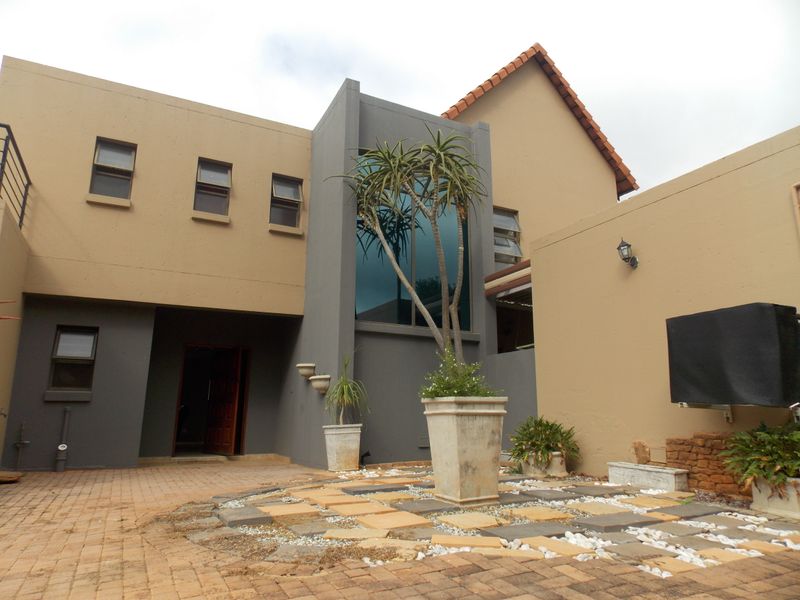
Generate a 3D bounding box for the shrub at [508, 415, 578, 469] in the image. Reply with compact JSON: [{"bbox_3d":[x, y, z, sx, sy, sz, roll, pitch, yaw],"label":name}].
[{"bbox_3d":[2.029,1.979,7.551,0.900,0.660,0.900,6,-14,-26],"label":"shrub"}]

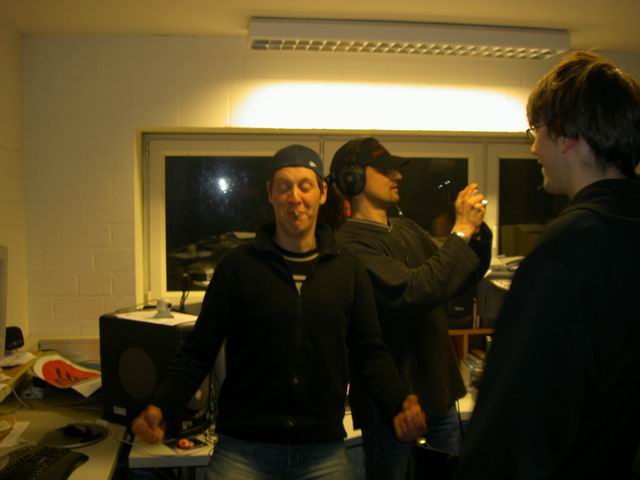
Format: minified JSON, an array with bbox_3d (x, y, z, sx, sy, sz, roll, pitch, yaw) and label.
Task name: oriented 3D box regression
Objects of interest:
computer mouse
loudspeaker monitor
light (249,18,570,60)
[{"bbox_3d":[-0.932,0.727,2.765,0.102,0.038,0.060,0,4,6],"label":"computer mouse"},{"bbox_3d":[-0.652,0.524,2.909,0.411,0.425,0.225,2,4,32],"label":"loudspeaker monitor"},{"bbox_3d":[0.426,-0.982,3.558,1.550,0.091,0.290,-1,4,-8],"label":"light"}]

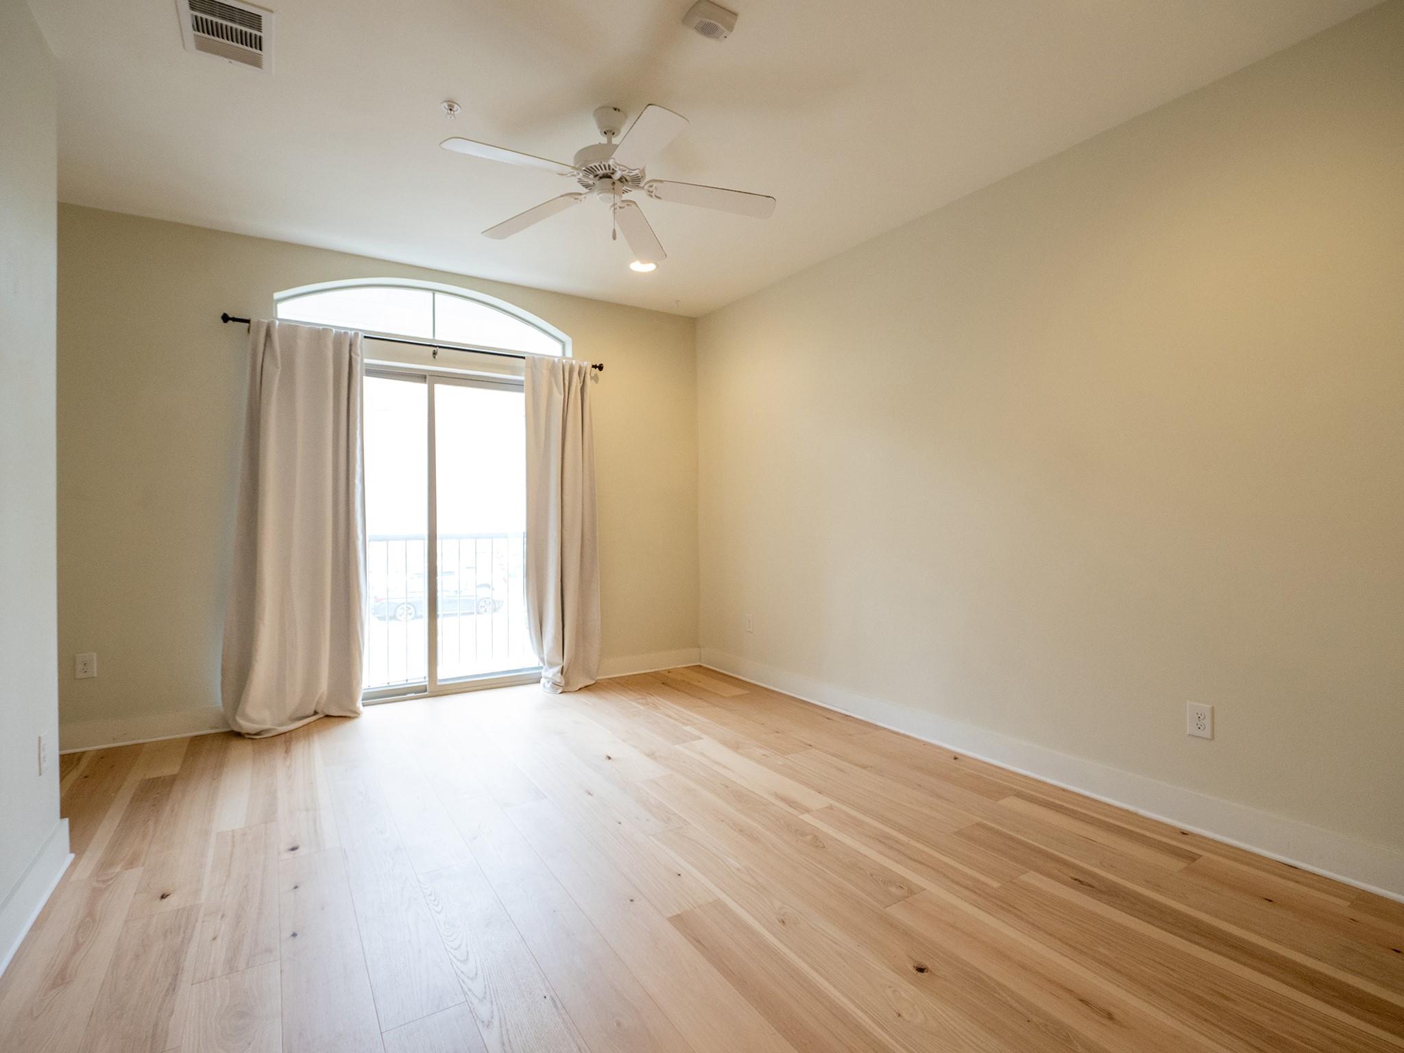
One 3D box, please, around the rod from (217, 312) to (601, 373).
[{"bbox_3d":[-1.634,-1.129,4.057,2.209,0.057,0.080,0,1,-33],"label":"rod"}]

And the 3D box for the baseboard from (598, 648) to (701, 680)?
[{"bbox_3d":[-0.400,1.032,4.925,0.929,0.140,0.026,0,1,-33],"label":"baseboard"}]

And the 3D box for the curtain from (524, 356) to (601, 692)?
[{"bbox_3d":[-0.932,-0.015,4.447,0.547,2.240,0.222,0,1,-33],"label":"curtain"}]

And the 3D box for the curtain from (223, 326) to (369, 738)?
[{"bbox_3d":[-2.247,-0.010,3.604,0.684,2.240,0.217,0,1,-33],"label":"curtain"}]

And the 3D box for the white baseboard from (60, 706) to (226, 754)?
[{"bbox_3d":[-2.868,1.041,3.352,0.752,0.140,0.026,0,1,-33],"label":"white baseboard"}]

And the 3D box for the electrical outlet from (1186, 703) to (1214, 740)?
[{"bbox_3d":[1.837,0.719,2.392,0.008,0.123,0.077,0,1,-33],"label":"electrical outlet"}]

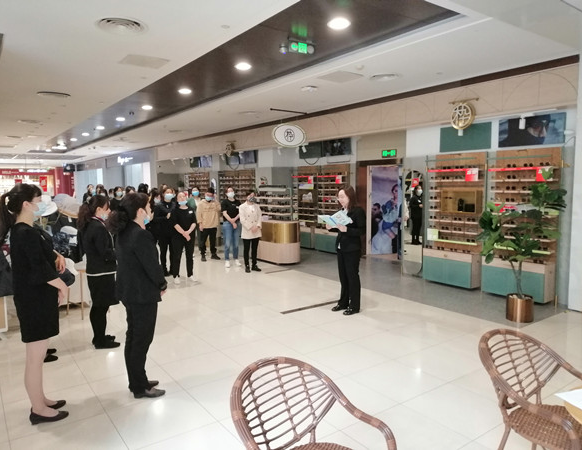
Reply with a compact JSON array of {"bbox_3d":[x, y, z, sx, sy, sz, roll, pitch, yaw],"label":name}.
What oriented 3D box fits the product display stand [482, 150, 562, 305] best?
[{"bbox_3d":[3.152,-0.005,6.216,0.330,2.050,0.920,-5,7,-35],"label":"product display stand"}]

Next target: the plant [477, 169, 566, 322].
[{"bbox_3d":[2.723,0.214,5.351,0.920,1.780,0.950,-5,7,-35],"label":"plant"}]

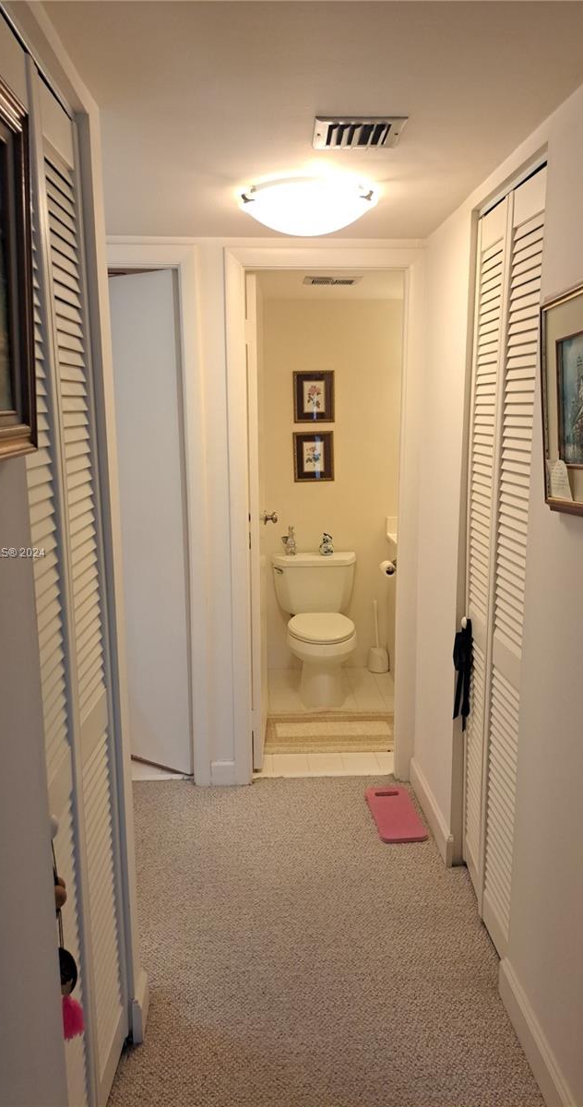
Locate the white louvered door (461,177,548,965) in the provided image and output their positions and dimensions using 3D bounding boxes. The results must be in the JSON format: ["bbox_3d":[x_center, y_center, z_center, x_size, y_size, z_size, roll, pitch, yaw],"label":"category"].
[{"bbox_3d":[0.586,0.084,2.139,0.045,2.048,0.591,-1,10,-3],"label":"white louvered door"}]

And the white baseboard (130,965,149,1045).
[{"bbox_3d":[-0.376,1.133,1.933,0.018,0.109,0.139,-1,10,-3],"label":"white baseboard"}]

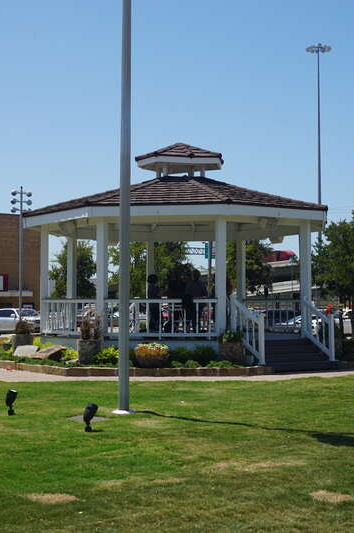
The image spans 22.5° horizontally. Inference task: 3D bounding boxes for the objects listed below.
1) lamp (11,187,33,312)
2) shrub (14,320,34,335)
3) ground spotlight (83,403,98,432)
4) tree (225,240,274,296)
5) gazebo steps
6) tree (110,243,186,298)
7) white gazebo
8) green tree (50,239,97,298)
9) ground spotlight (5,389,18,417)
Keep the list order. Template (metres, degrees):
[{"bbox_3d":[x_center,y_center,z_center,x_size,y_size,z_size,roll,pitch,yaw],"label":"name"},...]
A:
[{"bbox_3d":[-7.900,-0.132,45.040,1.250,7.800,0.450,2,-3,-37],"label":"lamp"},{"bbox_3d":[-3.943,1.577,22.856,0.480,0.370,0.480,0,-2,0],"label":"shrub"},{"bbox_3d":[-1.038,1.803,10.537,0.130,0.345,0.175,-1,-3,27],"label":"ground spotlight"},{"bbox_3d":[4.243,0.942,52.003,3.900,6.600,3.900,0,-2,0],"label":"tree"},{"bbox_3d":[2.584,2.078,20.836,2.300,0.670,1.200,2,-3,-37],"label":"gazebo steps"},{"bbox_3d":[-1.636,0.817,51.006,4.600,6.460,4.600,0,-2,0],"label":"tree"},{"bbox_3d":[0.297,-0.493,23.758,7.900,5.850,8.500,2,-3,-37],"label":"white gazebo"},{"bbox_3d":[-5.796,0.956,50.000,2.950,6.080,2.950,0,-2,0],"label":"green tree"},{"bbox_3d":[-2.240,1.857,11.986,0.160,0.350,0.130,1,-2,-16],"label":"ground spotlight"}]

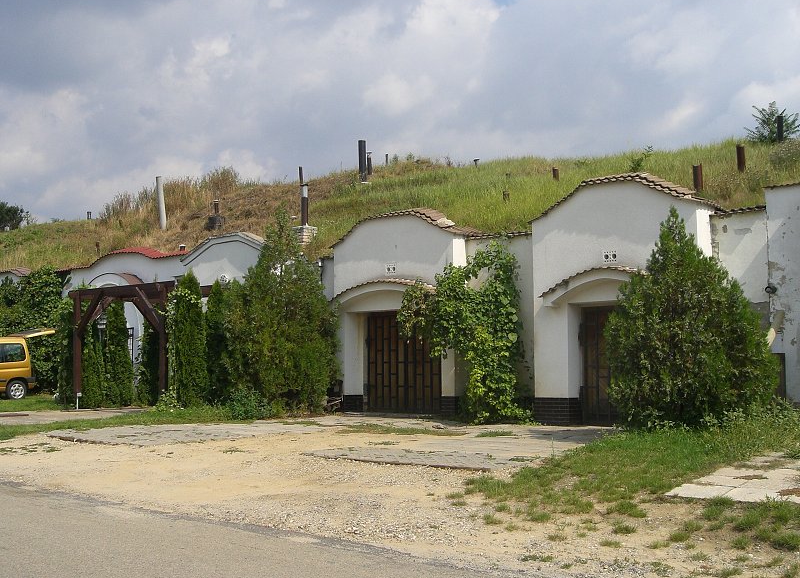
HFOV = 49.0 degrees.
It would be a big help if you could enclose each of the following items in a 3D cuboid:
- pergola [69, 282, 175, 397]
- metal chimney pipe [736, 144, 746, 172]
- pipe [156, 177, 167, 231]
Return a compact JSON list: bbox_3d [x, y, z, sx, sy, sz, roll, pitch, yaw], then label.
[{"bbox_3d":[-6.134,1.367,20.524,3.972,2.784,1.100,-4,-7,36],"label":"pergola"},{"bbox_3d":[7.857,-2.992,20.210,0.180,0.681,0.180,-1,-6,0],"label":"metal chimney pipe"},{"bbox_3d":[-7.662,-2.759,28.228,0.180,1.756,0.180,-6,-6,-1],"label":"pipe"}]

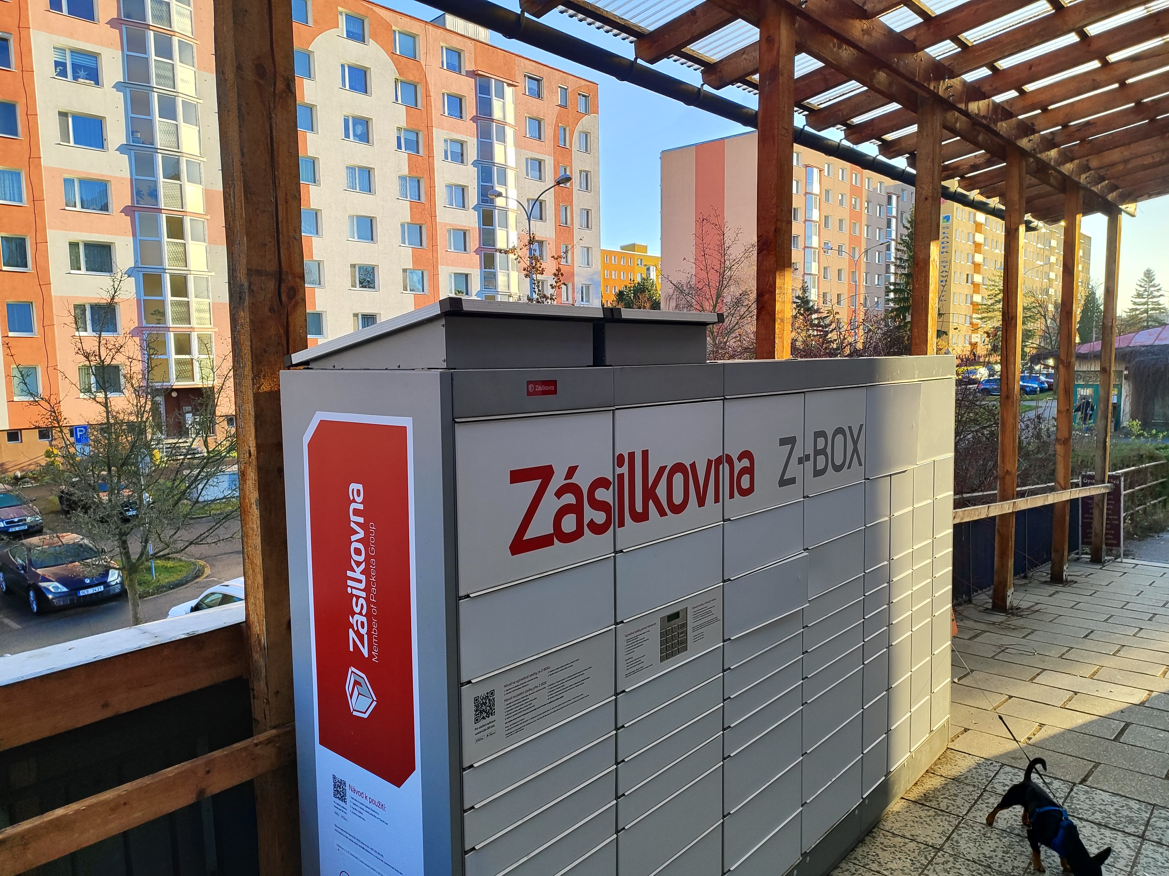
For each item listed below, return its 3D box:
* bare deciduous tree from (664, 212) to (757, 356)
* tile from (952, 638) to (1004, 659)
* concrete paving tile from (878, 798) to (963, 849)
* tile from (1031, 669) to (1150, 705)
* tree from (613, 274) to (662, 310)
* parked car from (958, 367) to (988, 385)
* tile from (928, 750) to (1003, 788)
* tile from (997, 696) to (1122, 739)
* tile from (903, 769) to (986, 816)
[{"bbox_3d":[2.817,-0.932,17.065,3.300,7.596,3.300,4,7,42],"label":"bare deciduous tree"},{"bbox_3d":[2.925,1.656,6.383,0.600,0.050,0.400,3,1,42],"label":"tile"},{"bbox_3d":[1.466,1.724,3.593,0.300,0.050,0.300,3,6,42],"label":"concrete paving tile"},{"bbox_3d":[3.381,1.688,5.419,0.600,0.050,0.400,3,1,42],"label":"tile"},{"bbox_3d":[7.347,-13.042,104.709,8.500,16.261,8.500,4,7,42],"label":"tree"},{"bbox_3d":[37.308,-5.888,78.000,1.780,1.480,4.300,4,7,42],"label":"parked car"},{"bbox_3d":[1.882,1.674,4.056,0.300,0.050,0.300,3,6,42],"label":"tile"},{"bbox_3d":[2.821,1.679,4.809,0.600,0.050,0.400,3,1,42],"label":"tile"},{"bbox_3d":[1.674,1.699,3.824,0.300,0.050,0.300,3,6,42],"label":"tile"}]

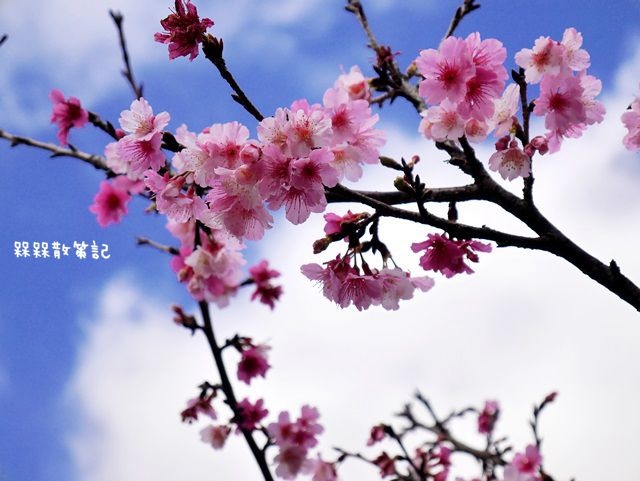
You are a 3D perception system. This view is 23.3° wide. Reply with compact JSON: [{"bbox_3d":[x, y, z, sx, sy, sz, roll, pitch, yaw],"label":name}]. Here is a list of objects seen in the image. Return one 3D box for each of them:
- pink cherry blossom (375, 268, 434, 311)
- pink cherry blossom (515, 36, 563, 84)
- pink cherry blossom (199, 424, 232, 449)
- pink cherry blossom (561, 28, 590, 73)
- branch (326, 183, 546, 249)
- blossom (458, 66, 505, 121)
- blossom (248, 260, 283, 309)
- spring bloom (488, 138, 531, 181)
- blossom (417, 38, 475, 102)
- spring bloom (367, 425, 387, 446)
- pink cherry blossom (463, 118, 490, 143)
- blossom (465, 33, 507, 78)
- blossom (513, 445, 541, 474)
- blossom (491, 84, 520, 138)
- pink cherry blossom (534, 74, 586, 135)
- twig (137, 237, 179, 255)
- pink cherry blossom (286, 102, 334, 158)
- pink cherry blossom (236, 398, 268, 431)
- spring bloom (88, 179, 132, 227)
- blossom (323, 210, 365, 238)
[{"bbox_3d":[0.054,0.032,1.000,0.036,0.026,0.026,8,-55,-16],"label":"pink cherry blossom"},{"bbox_3d":[0.143,-0.118,1.020,0.031,0.030,0.019,-3,5,6],"label":"pink cherry blossom"},{"bbox_3d":[-0.098,0.183,1.450,0.029,0.023,0.020,-16,13,29],"label":"pink cherry blossom"},{"bbox_3d":[0.135,-0.102,0.830,0.023,0.025,0.013,0,-6,-27],"label":"pink cherry blossom"},{"bbox_3d":[0.076,-0.016,1.020,0.143,0.018,0.018,15,0,0],"label":"branch"},{"bbox_3d":[0.093,-0.085,0.895,0.029,0.033,0.020,0,9,-18],"label":"blossom"},{"bbox_3d":[-0.037,0.030,1.050,0.023,0.032,0.024,0,21,-19],"label":"blossom"},{"bbox_3d":[0.100,-0.042,0.820,0.023,0.016,0.021,0,-41,0],"label":"spring bloom"},{"bbox_3d":[0.065,-0.087,0.800,0.031,0.033,0.014,0,-9,9],"label":"blossom"},{"bbox_3d":[0.045,0.157,1.250,0.016,0.016,0.018,0,-63,24],"label":"spring bloom"},{"bbox_3d":[0.091,-0.064,0.900,0.015,0.015,0.016,0,12,-6],"label":"pink cherry blossom"},{"bbox_3d":[0.086,-0.096,0.815,0.028,0.029,0.014,0,-21,-25],"label":"blossom"},{"bbox_3d":[0.200,0.211,1.500,0.028,0.029,0.019,0,3,0],"label":"blossom"},{"bbox_3d":[0.097,-0.068,0.820,0.024,0.028,0.014,0,0,41],"label":"blossom"},{"bbox_3d":[0.139,-0.079,0.900,0.031,0.034,0.018,0,6,6],"label":"pink cherry blossom"},{"bbox_3d":[-0.108,0.003,1.030,0.029,0.006,0.007,22,0,0],"label":"twig"},{"bbox_3d":[-0.007,-0.065,0.900,0.031,0.034,0.020,0,-18,-3],"label":"pink cherry blossom"},{"bbox_3d":[-0.062,0.159,1.420,0.029,0.029,0.019,7,1,-15],"label":"pink cherry blossom"},{"bbox_3d":[-0.121,-0.021,0.900,0.025,0.027,0.013,0,3,9],"label":"spring bloom"},{"bbox_3d":[0.015,-0.010,1.010,0.024,0.018,0.022,-21,-16,-28],"label":"blossom"}]

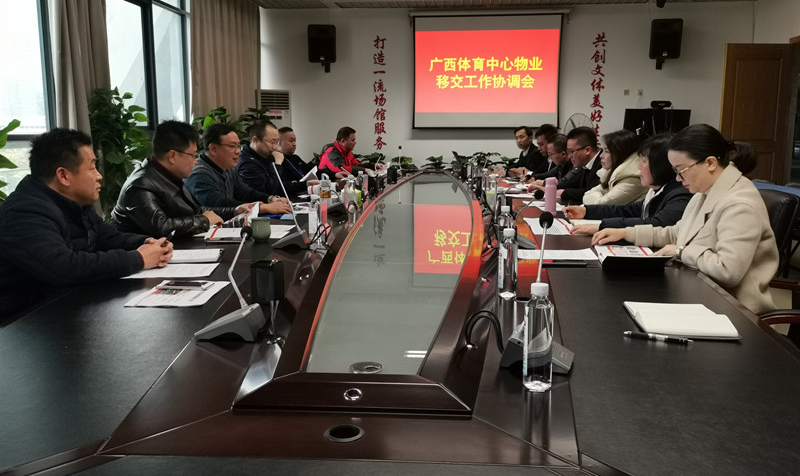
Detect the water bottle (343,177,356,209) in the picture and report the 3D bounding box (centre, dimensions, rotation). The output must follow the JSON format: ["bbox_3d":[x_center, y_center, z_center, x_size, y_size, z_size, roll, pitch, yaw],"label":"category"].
[{"bbox_3d":[-0.307,-0.271,4.136,0.068,0.205,0.068,1,9,6],"label":"water bottle"}]

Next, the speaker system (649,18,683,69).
[{"bbox_3d":[3.484,-2.566,8.795,0.370,0.560,0.310,2,17,10],"label":"speaker system"}]

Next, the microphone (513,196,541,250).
[{"bbox_3d":[0.504,-0.084,2.762,0.175,0.230,0.110,2,9,14],"label":"microphone"}]

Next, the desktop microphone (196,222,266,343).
[{"bbox_3d":[-0.392,0.098,1.546,0.142,0.258,0.110,1,9,5],"label":"desktop microphone"}]

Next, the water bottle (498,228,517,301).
[{"bbox_3d":[0.309,0.073,1.905,0.052,0.196,0.052,1,9,5],"label":"water bottle"}]

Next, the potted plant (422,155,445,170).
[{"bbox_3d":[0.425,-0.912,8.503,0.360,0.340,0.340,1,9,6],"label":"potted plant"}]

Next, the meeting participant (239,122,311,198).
[{"bbox_3d":[-0.870,-0.129,4.460,0.700,1.279,0.560,1,9,6],"label":"meeting participant"}]

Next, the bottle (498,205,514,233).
[{"bbox_3d":[0.387,-0.017,2.458,0.053,0.191,0.053,1,9,6],"label":"bottle"}]

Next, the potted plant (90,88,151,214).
[{"bbox_3d":[-2.177,-0.396,5.322,0.460,1.563,0.460,1,9,5],"label":"potted plant"}]

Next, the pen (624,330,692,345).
[{"bbox_3d":[0.599,0.230,1.554,0.151,0.012,0.012,4,10,25],"label":"pen"}]

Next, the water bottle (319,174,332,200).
[{"bbox_3d":[-0.525,-0.364,4.743,0.074,0.180,0.074,1,9,5],"label":"water bottle"}]

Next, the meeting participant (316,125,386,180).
[{"bbox_3d":[-0.500,-0.506,6.980,0.640,1.270,0.520,2,9,10],"label":"meeting participant"}]

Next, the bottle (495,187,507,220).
[{"bbox_3d":[0.512,-0.162,3.435,0.057,0.198,0.057,1,9,6],"label":"bottle"}]

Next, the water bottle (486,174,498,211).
[{"bbox_3d":[0.527,-0.252,3.857,0.064,0.220,0.064,1,9,6],"label":"water bottle"}]

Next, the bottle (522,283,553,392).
[{"bbox_3d":[0.255,0.179,1.226,0.052,0.196,0.052,1,9,5],"label":"bottle"}]

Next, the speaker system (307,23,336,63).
[{"bbox_3d":[-1.181,-2.991,10.383,0.400,0.540,0.330,1,9,5],"label":"speaker system"}]

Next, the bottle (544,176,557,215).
[{"bbox_3d":[0.860,-0.234,3.799,0.068,0.207,0.068,1,9,6],"label":"bottle"}]

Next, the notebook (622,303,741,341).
[{"bbox_3d":[0.718,0.201,1.723,0.228,0.016,0.300,2,9,10],"label":"notebook"}]

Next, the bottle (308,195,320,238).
[{"bbox_3d":[-0.360,-0.081,2.845,0.053,0.191,0.053,1,9,6],"label":"bottle"}]

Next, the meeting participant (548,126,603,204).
[{"bbox_3d":[1.270,-0.075,4.293,0.630,1.250,0.510,0,9,2],"label":"meeting participant"}]

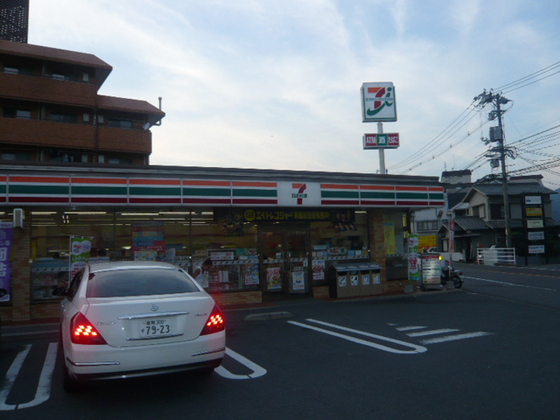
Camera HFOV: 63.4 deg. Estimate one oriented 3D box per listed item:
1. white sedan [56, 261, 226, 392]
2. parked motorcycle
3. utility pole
[{"bbox_3d":[-2.303,1.512,6.965,1.780,1.470,4.750,0,-5,-25],"label":"white sedan"},{"bbox_3d":[5.860,2.185,15.800,0.680,1.050,1.850,-1,-5,-10],"label":"parked motorcycle"},{"bbox_3d":[16.305,-2.540,33.745,2.600,12.900,1.300,-2,-5,0],"label":"utility pole"}]

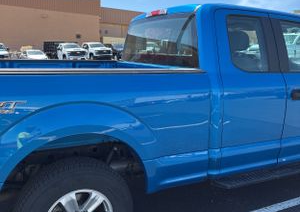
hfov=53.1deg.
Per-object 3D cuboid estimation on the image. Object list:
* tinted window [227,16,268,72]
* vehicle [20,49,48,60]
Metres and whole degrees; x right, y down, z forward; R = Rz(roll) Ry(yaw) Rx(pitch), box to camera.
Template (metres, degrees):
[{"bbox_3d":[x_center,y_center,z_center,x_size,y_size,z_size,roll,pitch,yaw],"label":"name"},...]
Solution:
[{"bbox_3d":[0.854,-0.535,2.630,0.430,0.480,0.050,-4,-1,-28],"label":"tinted window"},{"bbox_3d":[-10.581,-4.408,27.346,1.850,1.430,4.750,-5,13,-32],"label":"vehicle"}]

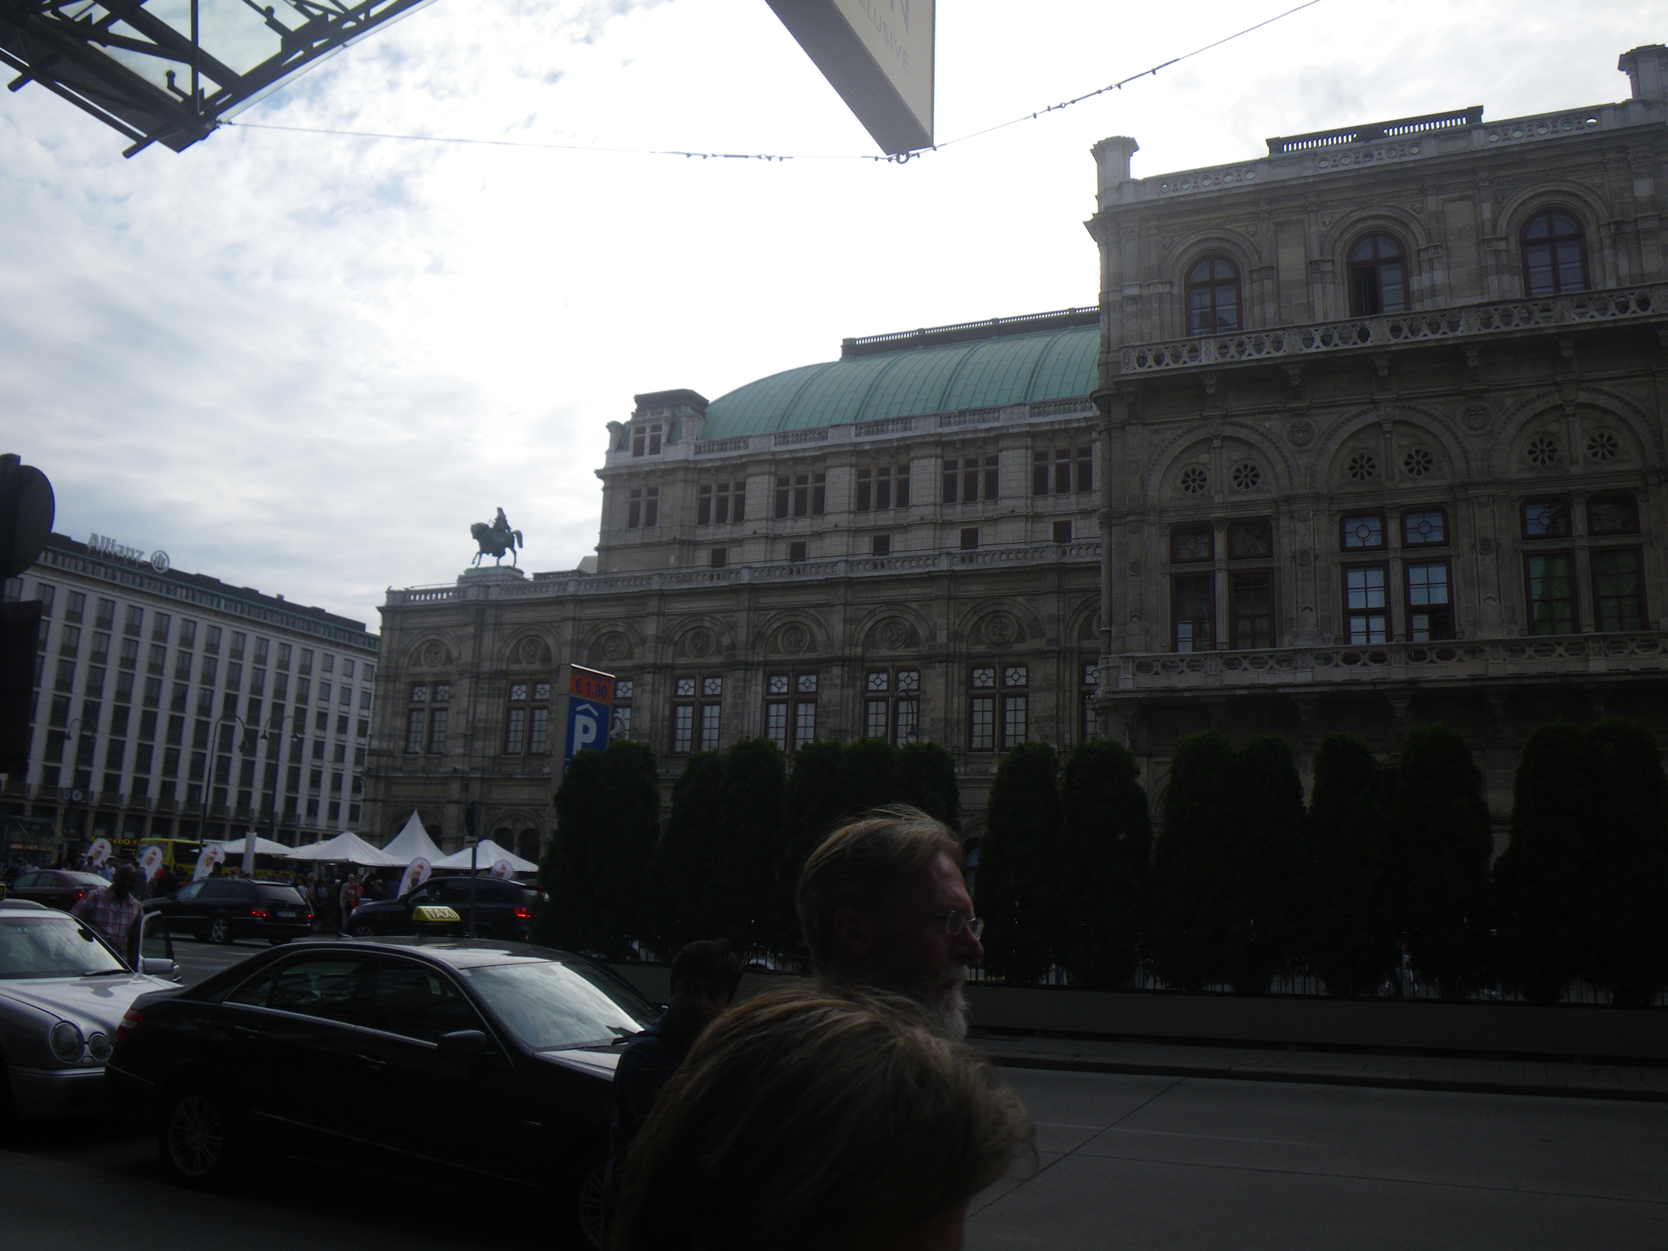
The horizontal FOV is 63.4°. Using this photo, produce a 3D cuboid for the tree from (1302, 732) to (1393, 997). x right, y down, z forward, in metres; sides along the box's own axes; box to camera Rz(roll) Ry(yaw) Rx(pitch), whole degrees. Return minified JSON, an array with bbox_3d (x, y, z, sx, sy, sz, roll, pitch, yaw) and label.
[{"bbox_3d":[6.564,3.054,17.229,1.150,3.310,1.150,-3,-12,23],"label":"tree"}]

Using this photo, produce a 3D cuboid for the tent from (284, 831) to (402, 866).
[{"bbox_3d":[-16.940,8.787,46.665,3.150,3.300,3.150,2,-12,0],"label":"tent"}]

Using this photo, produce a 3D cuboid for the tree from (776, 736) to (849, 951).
[{"bbox_3d":[-0.309,3.056,18.285,1.090,3.030,1.090,2,-12,0],"label":"tree"}]

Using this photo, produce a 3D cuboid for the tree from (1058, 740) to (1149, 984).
[{"bbox_3d":[3.371,2.935,16.820,1.130,3.110,1.130,-3,-13,22],"label":"tree"}]

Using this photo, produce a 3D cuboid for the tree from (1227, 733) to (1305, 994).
[{"bbox_3d":[5.580,3.074,17.429,1.050,3.320,1.050,-3,-12,23],"label":"tree"}]

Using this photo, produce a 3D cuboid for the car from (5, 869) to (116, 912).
[{"bbox_3d":[-23.263,7.968,39.857,4.600,1.450,1.800,-2,-12,21],"label":"car"}]

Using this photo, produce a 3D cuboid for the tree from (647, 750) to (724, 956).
[{"bbox_3d":[-2.098,3.220,18.975,1.110,2.950,1.110,2,-12,0],"label":"tree"}]

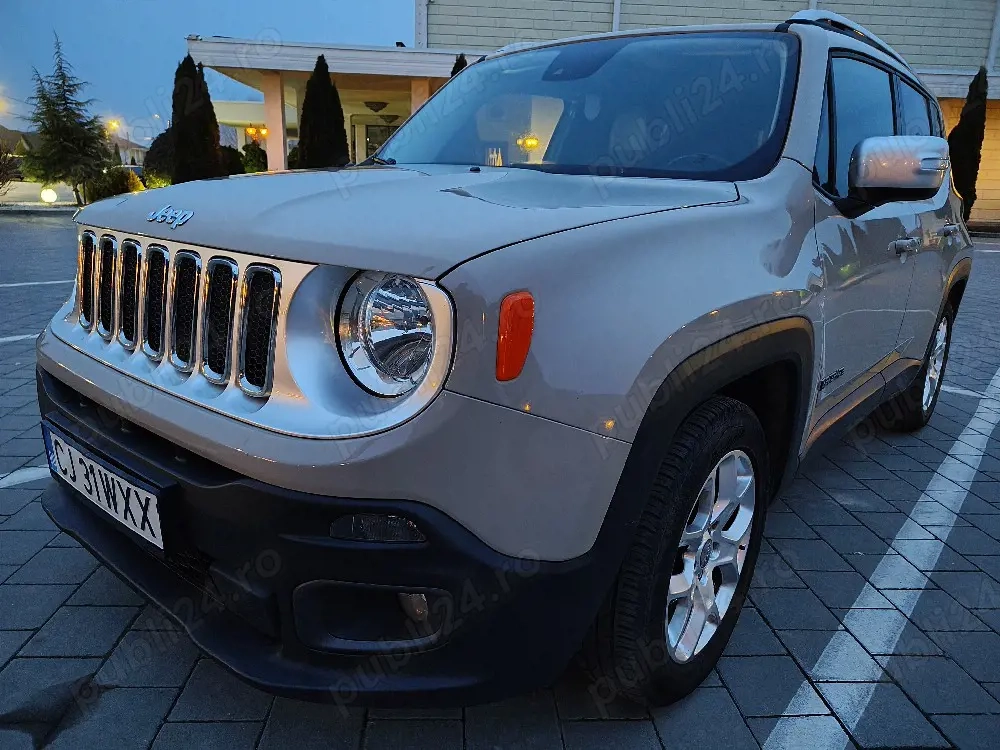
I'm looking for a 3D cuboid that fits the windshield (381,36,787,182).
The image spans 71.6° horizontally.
[{"bbox_3d":[0.216,-0.828,2.196,1.420,0.170,0.690,14,64,38],"label":"windshield"}]

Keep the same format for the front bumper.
[{"bbox_3d":[-0.621,0.232,1.485,1.760,0.470,0.420,14,19,38],"label":"front bumper"}]

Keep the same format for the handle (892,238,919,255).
[{"bbox_3d":[1.255,-0.397,2.145,0.055,0.040,0.210,14,19,38],"label":"handle"}]

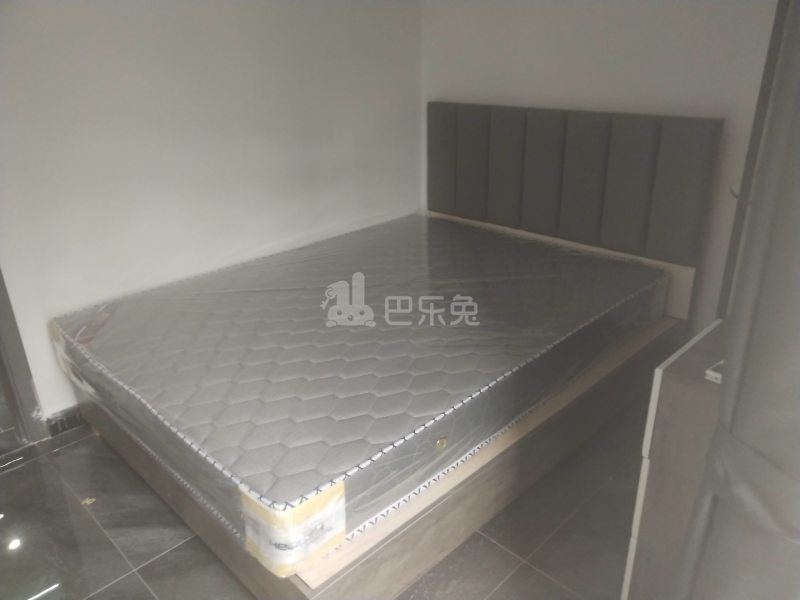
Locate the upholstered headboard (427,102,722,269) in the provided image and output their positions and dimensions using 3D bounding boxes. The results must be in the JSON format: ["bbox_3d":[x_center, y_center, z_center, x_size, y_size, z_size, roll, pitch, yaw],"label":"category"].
[{"bbox_3d":[0.692,-0.593,3.238,1.482,0.593,0.070,20,32,40],"label":"upholstered headboard"}]

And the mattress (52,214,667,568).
[{"bbox_3d":[-0.094,0.093,2.822,2.000,0.215,1.500,-23,32,-39],"label":"mattress"}]

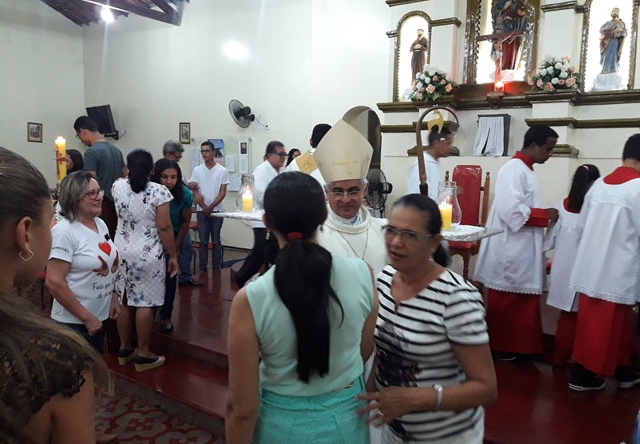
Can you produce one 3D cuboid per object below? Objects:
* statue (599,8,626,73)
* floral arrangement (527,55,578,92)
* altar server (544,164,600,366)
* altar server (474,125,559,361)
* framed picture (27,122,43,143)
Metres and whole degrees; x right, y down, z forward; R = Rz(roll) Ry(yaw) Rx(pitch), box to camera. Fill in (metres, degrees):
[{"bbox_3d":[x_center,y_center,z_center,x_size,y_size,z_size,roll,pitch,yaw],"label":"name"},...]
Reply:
[{"bbox_3d":[2.792,-1.718,4.942,0.240,0.600,0.180,6,9,35],"label":"statue"},{"bbox_3d":[2.489,-1.590,5.543,0.490,0.370,0.340,5,8,33],"label":"floral arrangement"},{"bbox_3d":[1.893,0.313,3.850,0.450,1.460,0.360,4,8,29],"label":"altar server"},{"bbox_3d":[1.424,0.168,3.761,0.540,1.700,0.500,3,7,15],"label":"altar server"},{"bbox_3d":[-6.088,-1.906,11.059,0.030,0.430,0.330,5,8,33],"label":"framed picture"}]

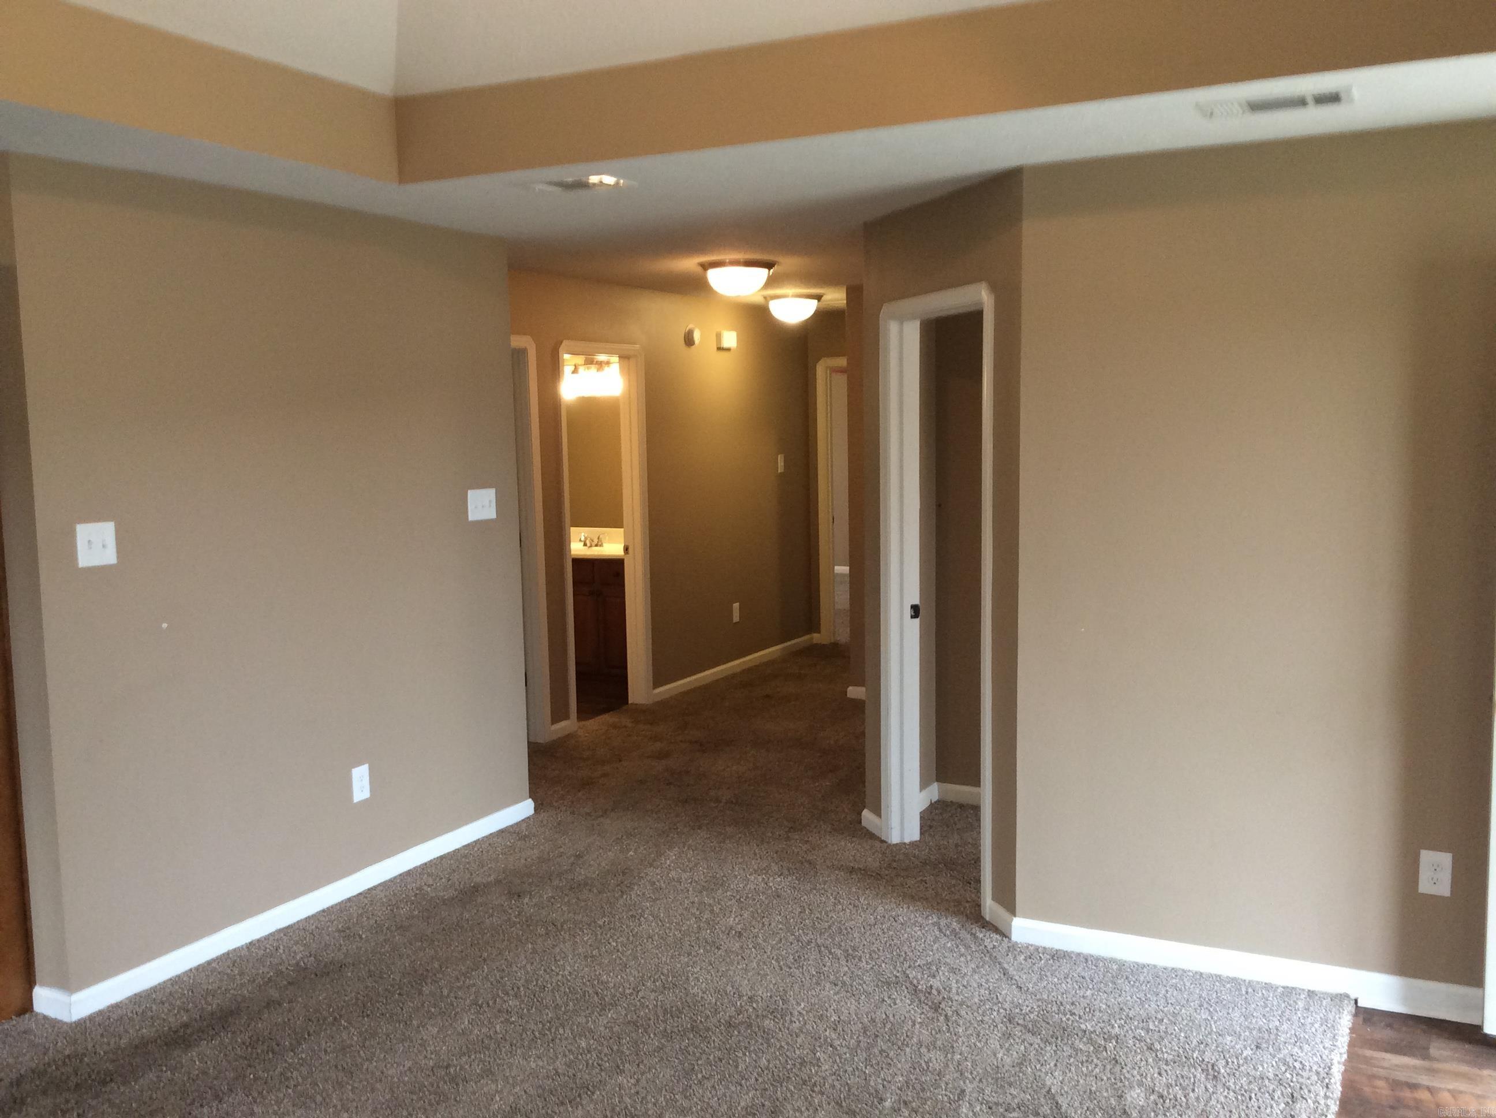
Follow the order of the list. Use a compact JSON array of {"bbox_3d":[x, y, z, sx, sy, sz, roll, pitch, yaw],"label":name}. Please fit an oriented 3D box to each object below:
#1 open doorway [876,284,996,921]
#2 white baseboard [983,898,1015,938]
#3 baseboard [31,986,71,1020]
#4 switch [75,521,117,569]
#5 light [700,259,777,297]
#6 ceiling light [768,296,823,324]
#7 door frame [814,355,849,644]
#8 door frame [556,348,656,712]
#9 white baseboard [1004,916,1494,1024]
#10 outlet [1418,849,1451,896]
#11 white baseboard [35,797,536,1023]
[{"bbox_3d":[0.711,0.117,4.935,0.145,2.095,0.950,-3,6,-16],"label":"open doorway"},{"bbox_3d":[0.820,1.174,4.497,0.018,0.080,0.175,-3,6,-16],"label":"white baseboard"},{"bbox_3d":[-2.001,1.275,3.956,0.175,0.080,0.018,2,7,27],"label":"baseboard"},{"bbox_3d":[-1.859,-0.041,3.951,0.010,0.122,0.123,2,7,27],"label":"switch"},{"bbox_3d":[-0.044,-1.355,6.726,0.375,0.160,0.375,-1,6,0],"label":"light"},{"bbox_3d":[0.290,-1.546,8.524,0.370,0.160,0.370,-1,6,0],"label":"ceiling light"},{"bbox_3d":[0.940,-0.410,10.014,0.880,2.095,0.145,2,7,27],"label":"door frame"},{"bbox_3d":[-0.827,-0.149,7.758,0.145,2.095,0.867,2,7,27],"label":"door frame"},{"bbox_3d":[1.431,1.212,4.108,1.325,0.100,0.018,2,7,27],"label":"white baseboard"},{"bbox_3d":[1.909,0.873,3.833,0.079,0.122,0.010,2,7,27],"label":"outlet"},{"bbox_3d":[-1.416,1.167,4.911,0.020,0.082,2.250,2,7,27],"label":"white baseboard"}]

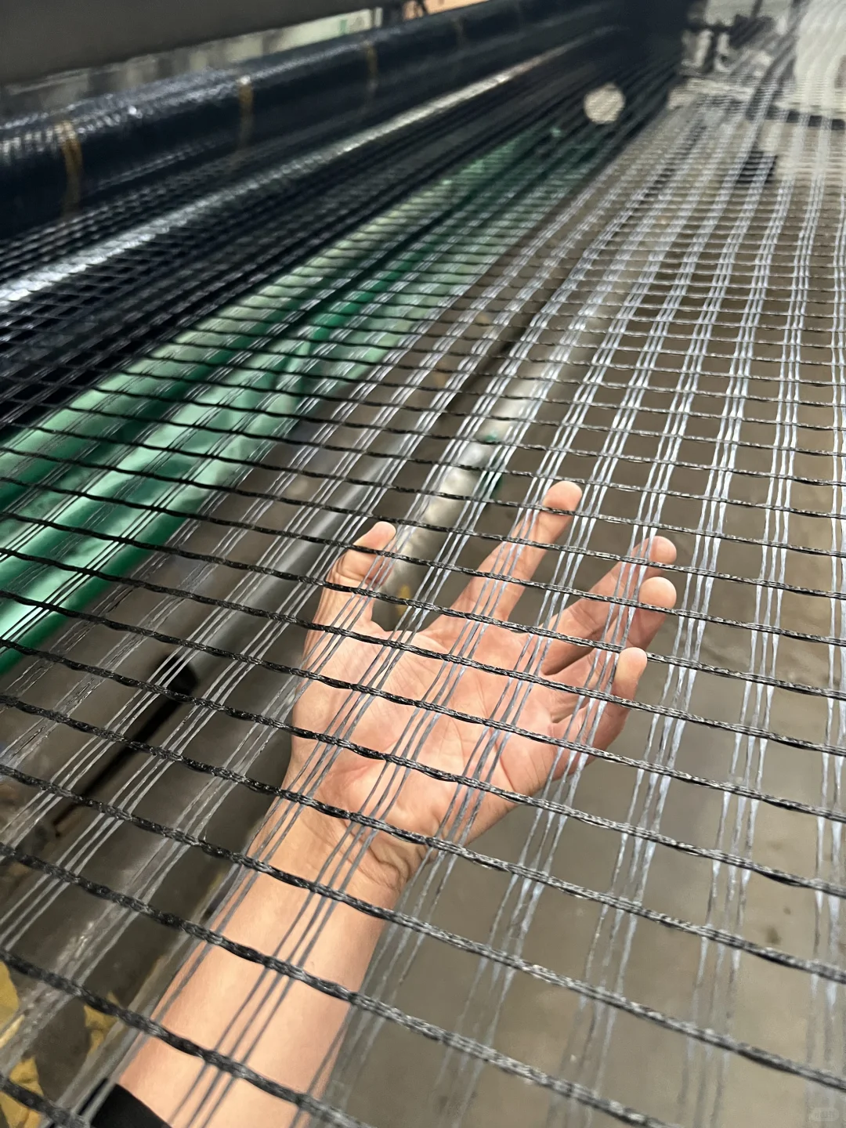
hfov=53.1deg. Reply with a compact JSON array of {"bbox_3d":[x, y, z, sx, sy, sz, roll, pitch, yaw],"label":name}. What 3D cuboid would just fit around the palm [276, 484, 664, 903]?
[{"bbox_3d":[0.018,0.039,0.343,0.130,0.057,0.198,20,55,31],"label":"palm"}]

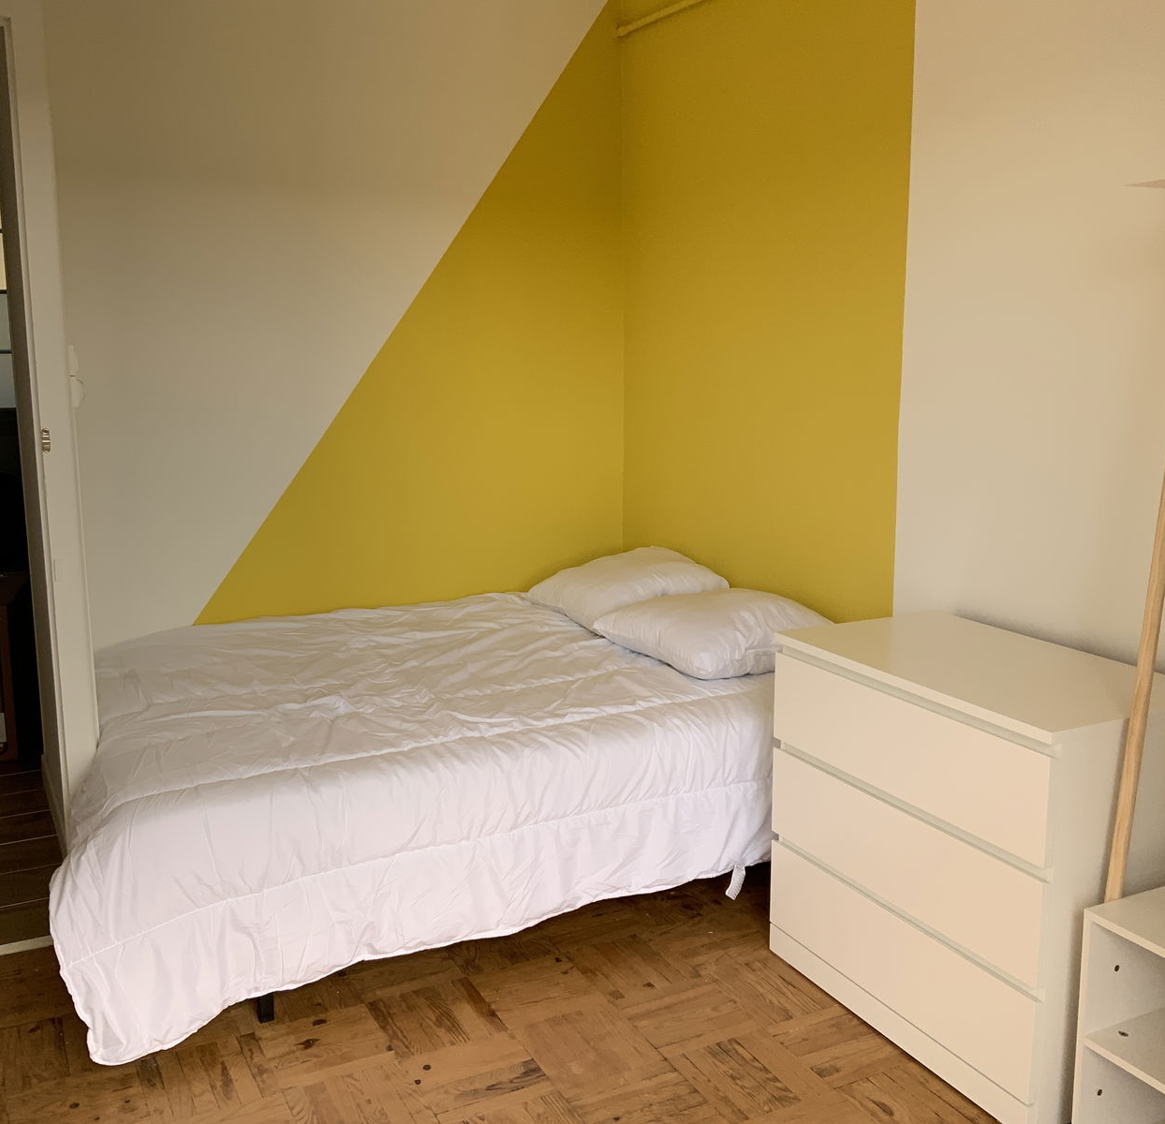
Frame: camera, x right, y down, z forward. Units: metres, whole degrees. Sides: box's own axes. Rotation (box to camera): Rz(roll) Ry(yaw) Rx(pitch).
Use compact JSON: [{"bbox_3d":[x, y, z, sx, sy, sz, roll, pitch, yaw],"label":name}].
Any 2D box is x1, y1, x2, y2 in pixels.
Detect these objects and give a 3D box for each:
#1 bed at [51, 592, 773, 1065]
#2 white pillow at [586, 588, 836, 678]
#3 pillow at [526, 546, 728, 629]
[{"bbox_3d":[-0.410,0.545,3.489,1.980,0.590,1.500,-5,11,-26],"label":"bed"},{"bbox_3d":[0.375,0.173,3.509,0.490,0.155,0.620,-5,11,-26],"label":"white pillow"},{"bbox_3d":[0.111,0.073,4.061,0.480,0.160,0.640,-5,11,-26],"label":"pillow"}]

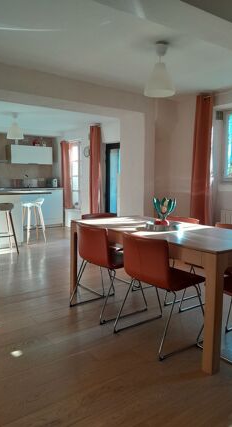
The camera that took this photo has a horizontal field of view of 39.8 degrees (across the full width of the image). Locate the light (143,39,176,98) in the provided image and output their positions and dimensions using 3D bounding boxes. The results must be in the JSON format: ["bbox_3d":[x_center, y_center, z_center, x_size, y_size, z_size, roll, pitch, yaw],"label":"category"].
[{"bbox_3d":[0.391,-1.284,2.846,0.280,0.455,0.280,0,6,0],"label":"light"}]

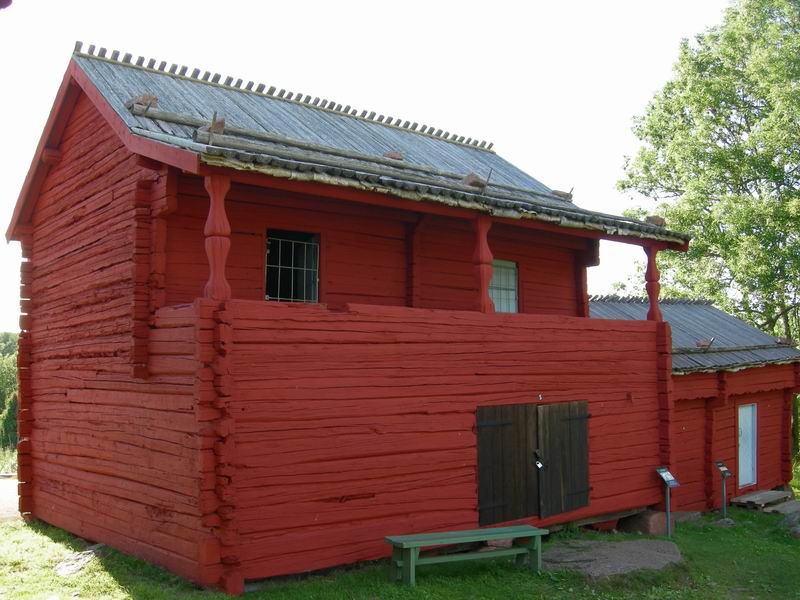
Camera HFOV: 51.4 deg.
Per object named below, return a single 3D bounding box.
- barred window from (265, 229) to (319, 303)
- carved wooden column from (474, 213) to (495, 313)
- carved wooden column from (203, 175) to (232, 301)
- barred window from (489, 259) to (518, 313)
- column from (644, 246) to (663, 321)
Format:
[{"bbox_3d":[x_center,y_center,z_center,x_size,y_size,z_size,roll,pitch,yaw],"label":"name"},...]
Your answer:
[{"bbox_3d":[-1.417,-0.401,10.792,0.790,0.970,0.120,3,-7,-38],"label":"barred window"},{"bbox_3d":[1.079,-0.431,10.752,0.200,1.241,0.190,3,-7,-38],"label":"carved wooden column"},{"bbox_3d":[-1.853,-0.619,8.469,0.200,1.261,0.190,3,-7,-38],"label":"carved wooden column"},{"bbox_3d":[1.541,-0.169,13.091,0.740,0.920,0.120,3,-7,-38],"label":"barred window"},{"bbox_3d":[3.956,-0.228,12.991,0.200,1.130,0.190,3,-7,-38],"label":"column"}]

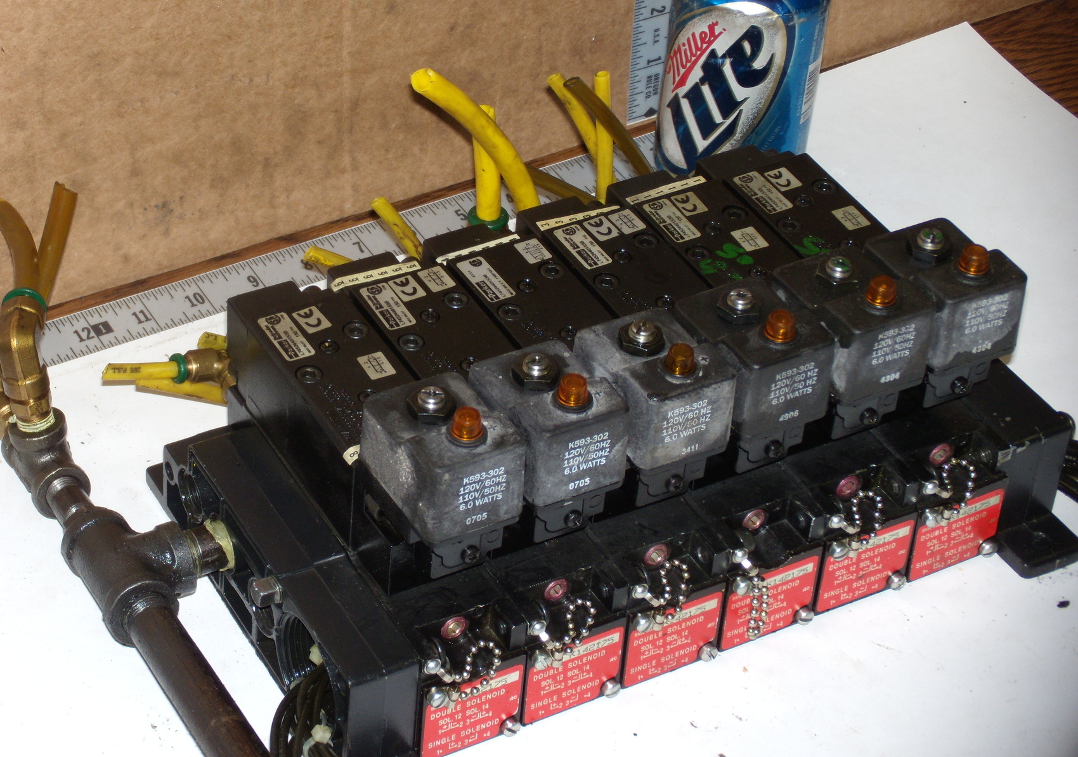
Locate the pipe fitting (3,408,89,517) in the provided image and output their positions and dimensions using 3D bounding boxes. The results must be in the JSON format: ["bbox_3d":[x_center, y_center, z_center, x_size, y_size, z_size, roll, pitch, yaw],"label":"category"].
[{"bbox_3d":[-0.189,0.030,0.960,0.024,0.031,0.037,-20,47,-24],"label":"pipe fitting"}]

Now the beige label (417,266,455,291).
[{"bbox_3d":[-0.038,-0.037,0.939,0.009,0.001,0.013,-20,45,-25],"label":"beige label"}]

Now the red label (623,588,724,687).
[{"bbox_3d":[0.049,0.094,0.914,0.038,0.031,0.001,-18,44,-22],"label":"red label"}]

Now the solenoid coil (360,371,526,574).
[{"bbox_3d":[-0.033,0.031,0.871,0.036,0.057,0.049,-18,44,-22],"label":"solenoid coil"}]

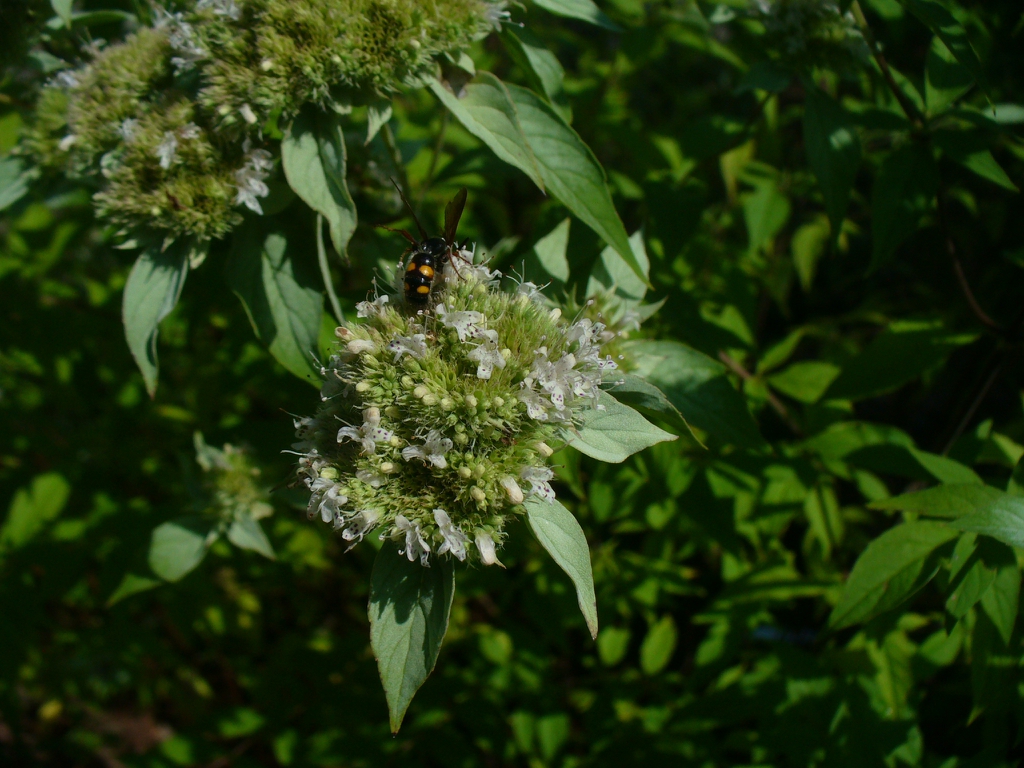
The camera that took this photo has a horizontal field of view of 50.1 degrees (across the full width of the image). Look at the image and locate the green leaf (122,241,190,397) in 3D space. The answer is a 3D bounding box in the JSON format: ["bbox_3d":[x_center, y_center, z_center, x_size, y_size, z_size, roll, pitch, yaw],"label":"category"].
[{"bbox_3d":[-0.101,-0.019,0.310,0.018,0.047,0.008,0,12,-18],"label":"green leaf"}]

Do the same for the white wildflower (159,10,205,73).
[{"bbox_3d":[-0.095,-0.099,0.315,0.014,0.018,0.011,0,17,2],"label":"white wildflower"}]

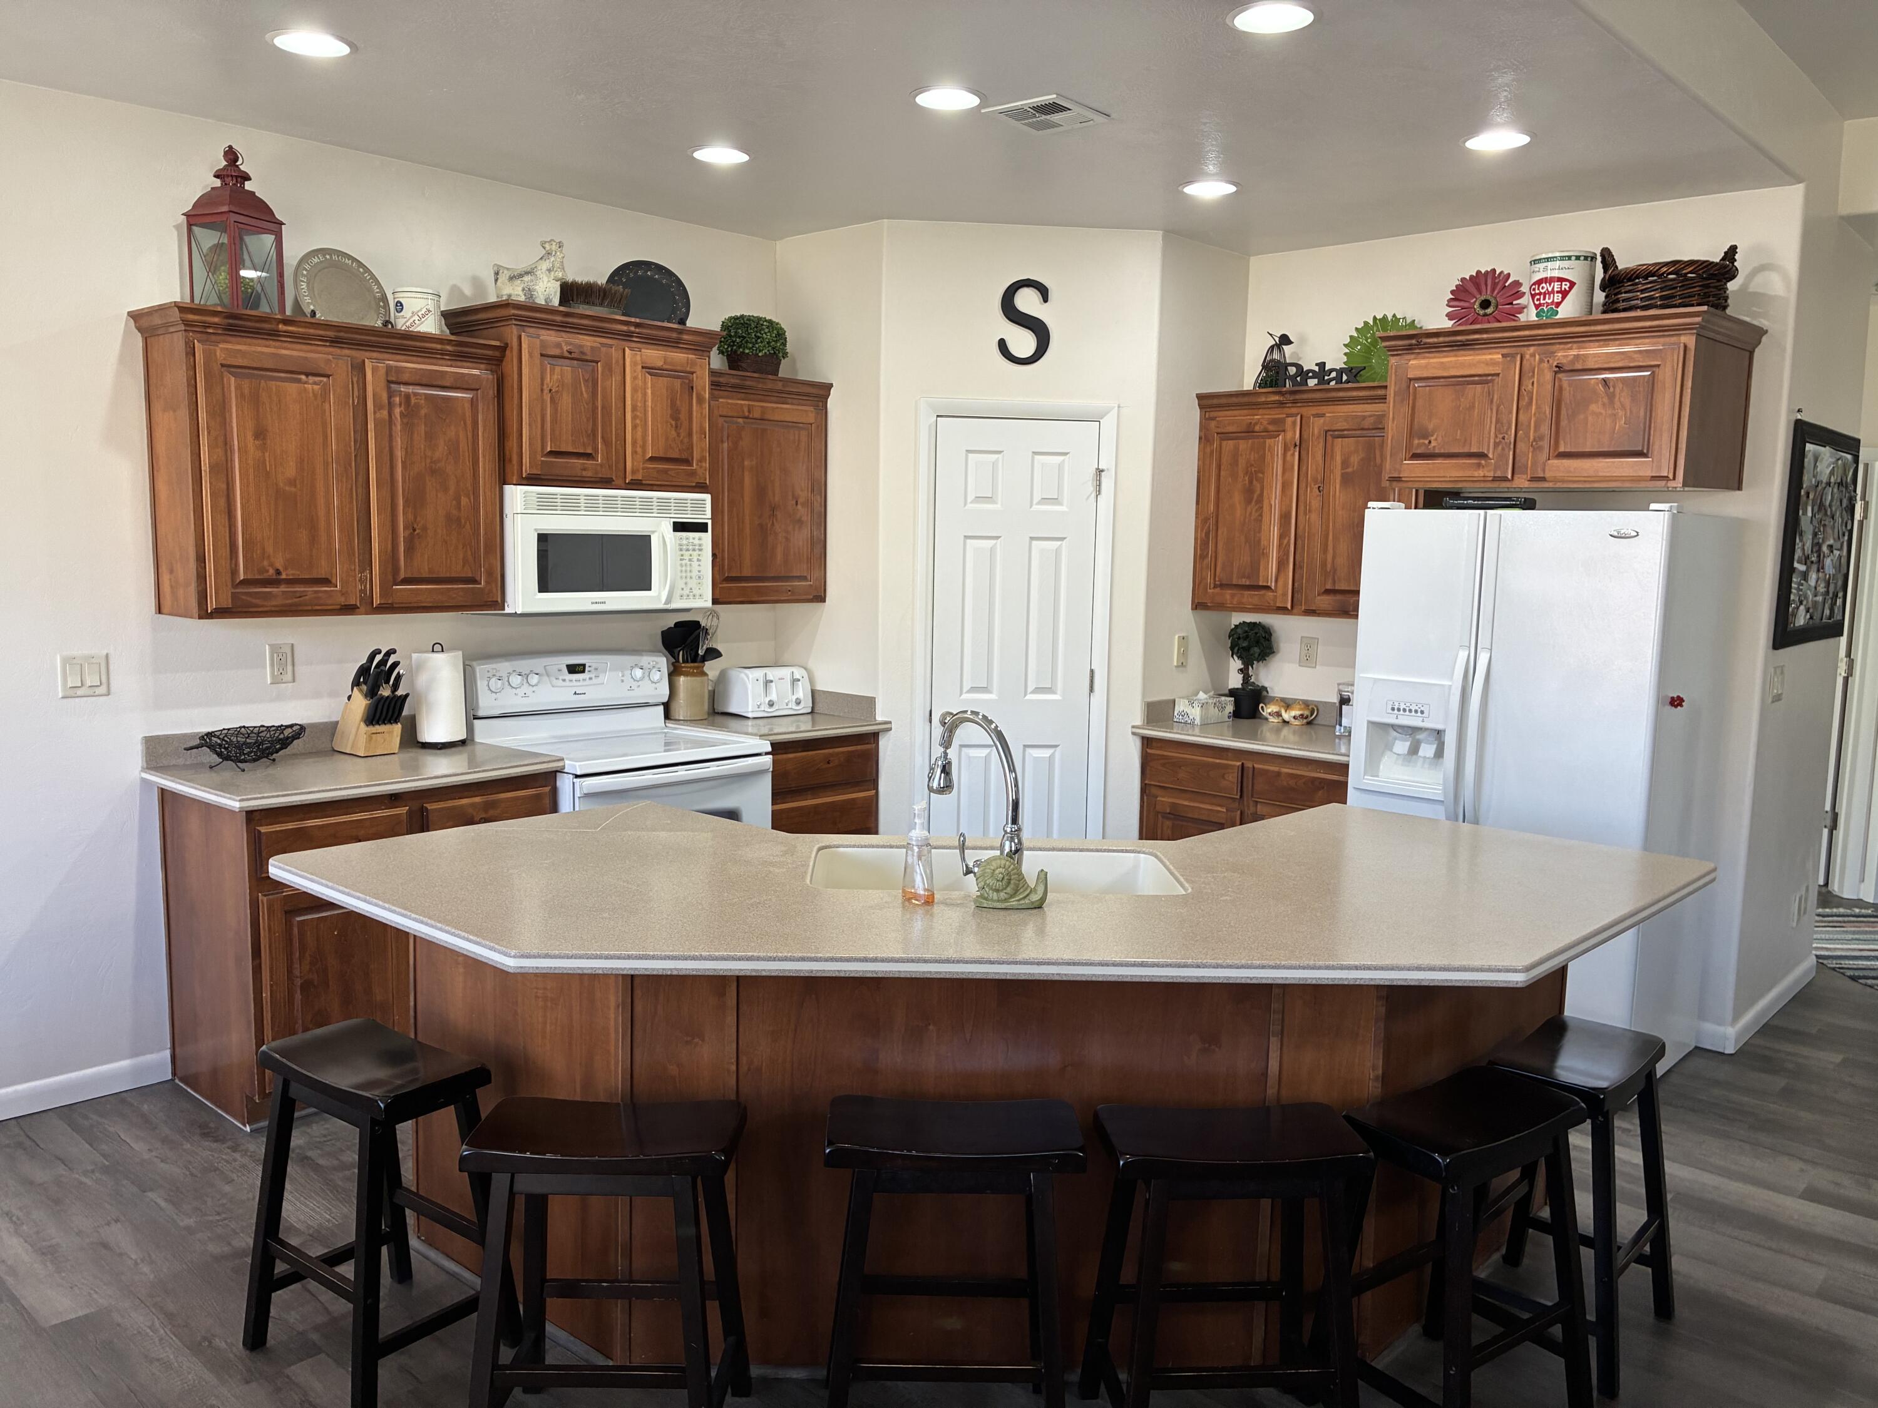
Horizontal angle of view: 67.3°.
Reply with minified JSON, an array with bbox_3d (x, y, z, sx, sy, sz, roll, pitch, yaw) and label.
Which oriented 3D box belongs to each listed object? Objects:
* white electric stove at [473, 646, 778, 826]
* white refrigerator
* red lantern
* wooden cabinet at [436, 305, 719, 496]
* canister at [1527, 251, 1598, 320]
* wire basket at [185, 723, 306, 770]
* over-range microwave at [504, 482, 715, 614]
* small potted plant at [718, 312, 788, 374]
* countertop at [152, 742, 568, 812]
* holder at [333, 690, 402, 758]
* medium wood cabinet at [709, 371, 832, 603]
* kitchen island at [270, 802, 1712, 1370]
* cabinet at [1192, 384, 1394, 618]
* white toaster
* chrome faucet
[{"bbox_3d":[-1.077,0.446,4.772,0.715,1.200,0.760,7,9,42],"label":"white electric stove"},{"bbox_3d":[1.921,0.253,4.576,0.899,1.754,0.794,8,9,42],"label":"white refrigerator"},{"bbox_3d":[-1.946,-1.283,3.902,0.180,0.505,0.180,4,7,22],"label":"red lantern"},{"bbox_3d":[-1.172,-0.990,4.718,0.413,0.553,0.821,8,9,42],"label":"wooden cabinet"},{"bbox_3d":[1.935,-1.271,4.400,0.211,0.254,0.211,8,9,42],"label":"canister"},{"bbox_3d":[-1.999,0.130,4.079,0.210,0.100,0.335,7,9,42],"label":"wire basket"},{"bbox_3d":[-1.192,-0.518,4.768,0.412,0.394,0.761,7,9,42],"label":"over-range microwave"},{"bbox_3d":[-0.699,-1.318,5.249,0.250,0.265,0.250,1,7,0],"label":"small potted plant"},{"bbox_3d":[-1.695,0.197,4.136,0.660,0.038,0.948,8,9,42],"label":"countertop"},{"bbox_3d":[-1.760,0.040,4.359,0.193,0.218,0.120,8,9,42],"label":"holder"},{"bbox_3d":[-0.745,-0.792,5.284,0.338,0.829,0.640,7,9,42],"label":"medium wood cabinet"},{"bbox_3d":[0.160,0.795,3.106,3.134,0.914,1.489,1,7,-1],"label":"kitchen island"},{"bbox_3d":[1.430,-0.746,5.265,0.917,0.825,0.342,8,9,42],"label":"cabinet"},{"bbox_3d":[-0.677,-0.059,5.482,0.285,0.185,0.245,-5,9,-41],"label":"white toaster"},{"bbox_3d":[0.063,0.192,2.799,0.115,0.350,0.275,-4,8,-37],"label":"chrome faucet"}]

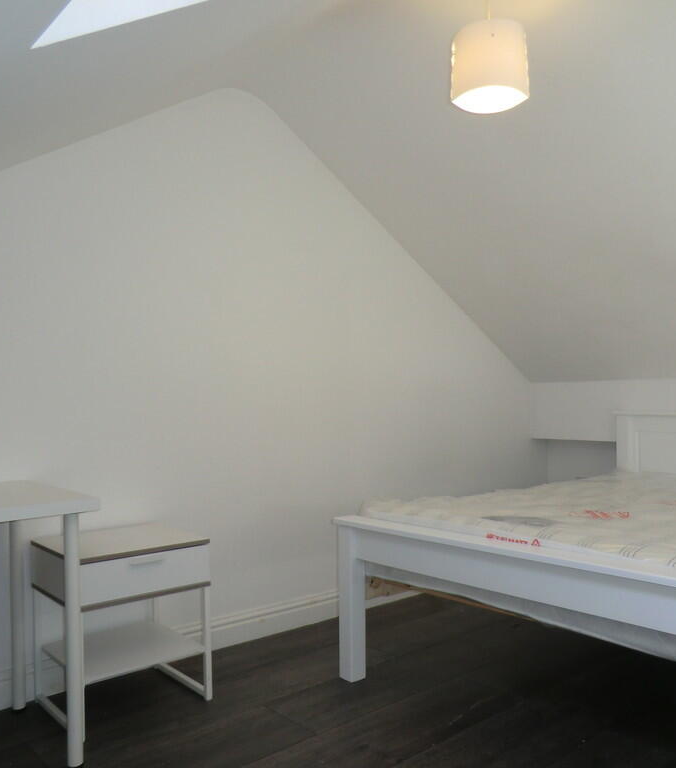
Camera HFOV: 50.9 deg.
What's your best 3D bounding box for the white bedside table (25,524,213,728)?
[{"bbox_3d":[-0.732,0.802,2.412,0.450,0.550,0.402,0,-1,-42],"label":"white bedside table"}]

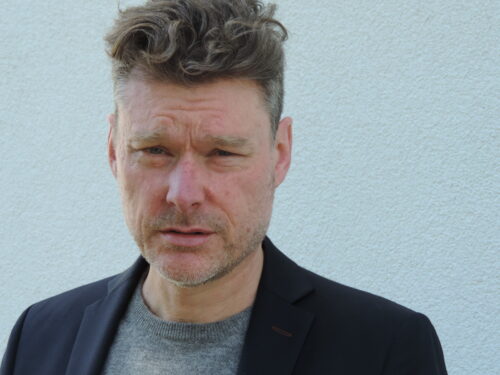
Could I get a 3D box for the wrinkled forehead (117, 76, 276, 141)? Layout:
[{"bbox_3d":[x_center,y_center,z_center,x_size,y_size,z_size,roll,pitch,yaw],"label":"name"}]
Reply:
[{"bbox_3d":[-0.054,-0.075,2.140,0.148,0.060,0.062,0,7,13],"label":"wrinkled forehead"}]

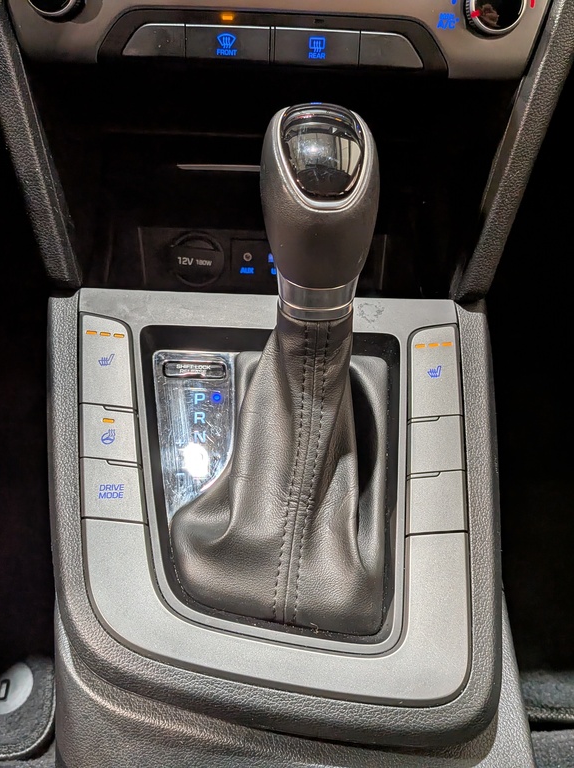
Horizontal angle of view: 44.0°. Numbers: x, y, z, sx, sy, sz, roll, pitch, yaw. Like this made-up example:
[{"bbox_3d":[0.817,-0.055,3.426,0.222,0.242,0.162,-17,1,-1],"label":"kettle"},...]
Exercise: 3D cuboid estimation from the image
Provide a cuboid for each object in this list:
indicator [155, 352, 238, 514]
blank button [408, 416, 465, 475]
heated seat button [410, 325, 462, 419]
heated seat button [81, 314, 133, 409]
[{"bbox_3d":[-0.043,0.023,0.348,0.041,0.009,0.089,-3,58,-7],"label":"indicator"},{"bbox_3d":[0.071,0.031,0.342,0.027,0.009,0.032,6,58,-2],"label":"blank button"},{"bbox_3d":[0.075,-0.005,0.365,0.026,0.009,0.059,5,58,-2],"label":"heated seat button"},{"bbox_3d":[-0.089,-0.010,0.353,0.026,0.009,0.054,-4,58,-8],"label":"heated seat button"}]

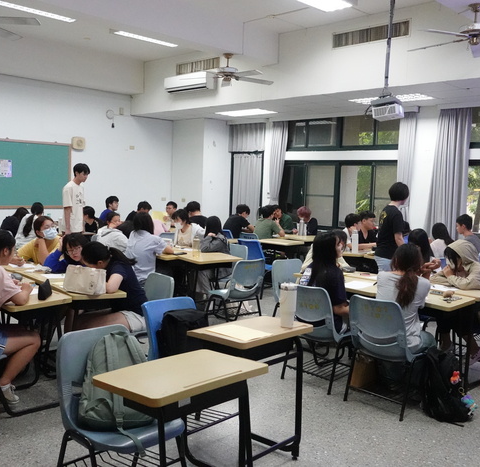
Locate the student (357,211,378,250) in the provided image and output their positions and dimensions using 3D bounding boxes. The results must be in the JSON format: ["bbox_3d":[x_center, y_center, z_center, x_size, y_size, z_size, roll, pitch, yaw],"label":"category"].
[{"bbox_3d":[1.781,0.322,7.485,0.480,1.220,0.720,-3,7,-44],"label":"student"}]

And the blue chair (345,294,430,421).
[{"bbox_3d":[1.107,0.826,4.051,0.550,0.795,0.490,-3,7,-45],"label":"blue chair"}]

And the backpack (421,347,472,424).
[{"bbox_3d":[1.425,1.019,3.867,0.290,0.440,0.270,-3,7,-44],"label":"backpack"}]

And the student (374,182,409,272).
[{"bbox_3d":[1.552,0.290,5.823,0.330,1.630,0.460,-3,7,-45],"label":"student"}]

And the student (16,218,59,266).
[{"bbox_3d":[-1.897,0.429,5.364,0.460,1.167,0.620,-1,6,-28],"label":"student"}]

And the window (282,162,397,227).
[{"bbox_3d":[1.739,-0.699,10.301,0.100,1.250,2.600,-3,7,-45],"label":"window"}]

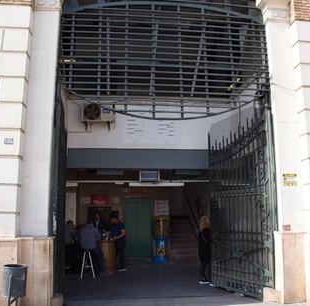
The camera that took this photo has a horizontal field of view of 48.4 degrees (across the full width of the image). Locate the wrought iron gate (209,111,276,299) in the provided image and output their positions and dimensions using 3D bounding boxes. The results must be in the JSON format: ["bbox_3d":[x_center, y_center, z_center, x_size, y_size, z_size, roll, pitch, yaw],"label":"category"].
[{"bbox_3d":[1.851,1.113,7.696,0.101,3.818,1.884,5,-10,-32],"label":"wrought iron gate"}]

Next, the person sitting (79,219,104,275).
[{"bbox_3d":[-1.763,2.593,9.494,0.525,1.515,0.727,-2,-8,14],"label":"person sitting"}]

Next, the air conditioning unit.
[{"bbox_3d":[-1.607,-1.079,9.729,0.849,0.515,0.303,1,-8,-6],"label":"air conditioning unit"}]

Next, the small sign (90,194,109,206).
[{"bbox_3d":[-1.931,1.662,12.122,0.657,0.404,0.051,1,-8,-6],"label":"small sign"}]

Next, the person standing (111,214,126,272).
[{"bbox_3d":[-1.070,2.650,10.159,0.505,1.616,0.505,4,-9,-27],"label":"person standing"}]

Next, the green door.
[{"bbox_3d":[-0.623,2.688,12.278,1.101,2.121,0.101,1,-8,-6],"label":"green door"}]

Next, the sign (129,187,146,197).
[{"bbox_3d":[-0.618,1.393,12.310,0.591,0.328,0.051,1,-8,-6],"label":"sign"}]

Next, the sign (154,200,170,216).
[{"bbox_3d":[0.248,1.961,12.225,0.505,0.515,0.040,1,-8,-6],"label":"sign"}]

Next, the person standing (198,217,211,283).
[{"bbox_3d":[1.238,2.377,8.452,0.424,1.647,0.455,2,-8,-12],"label":"person standing"}]

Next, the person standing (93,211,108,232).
[{"bbox_3d":[-1.749,2.708,10.916,0.505,1.687,0.354,2,-8,-12],"label":"person standing"}]

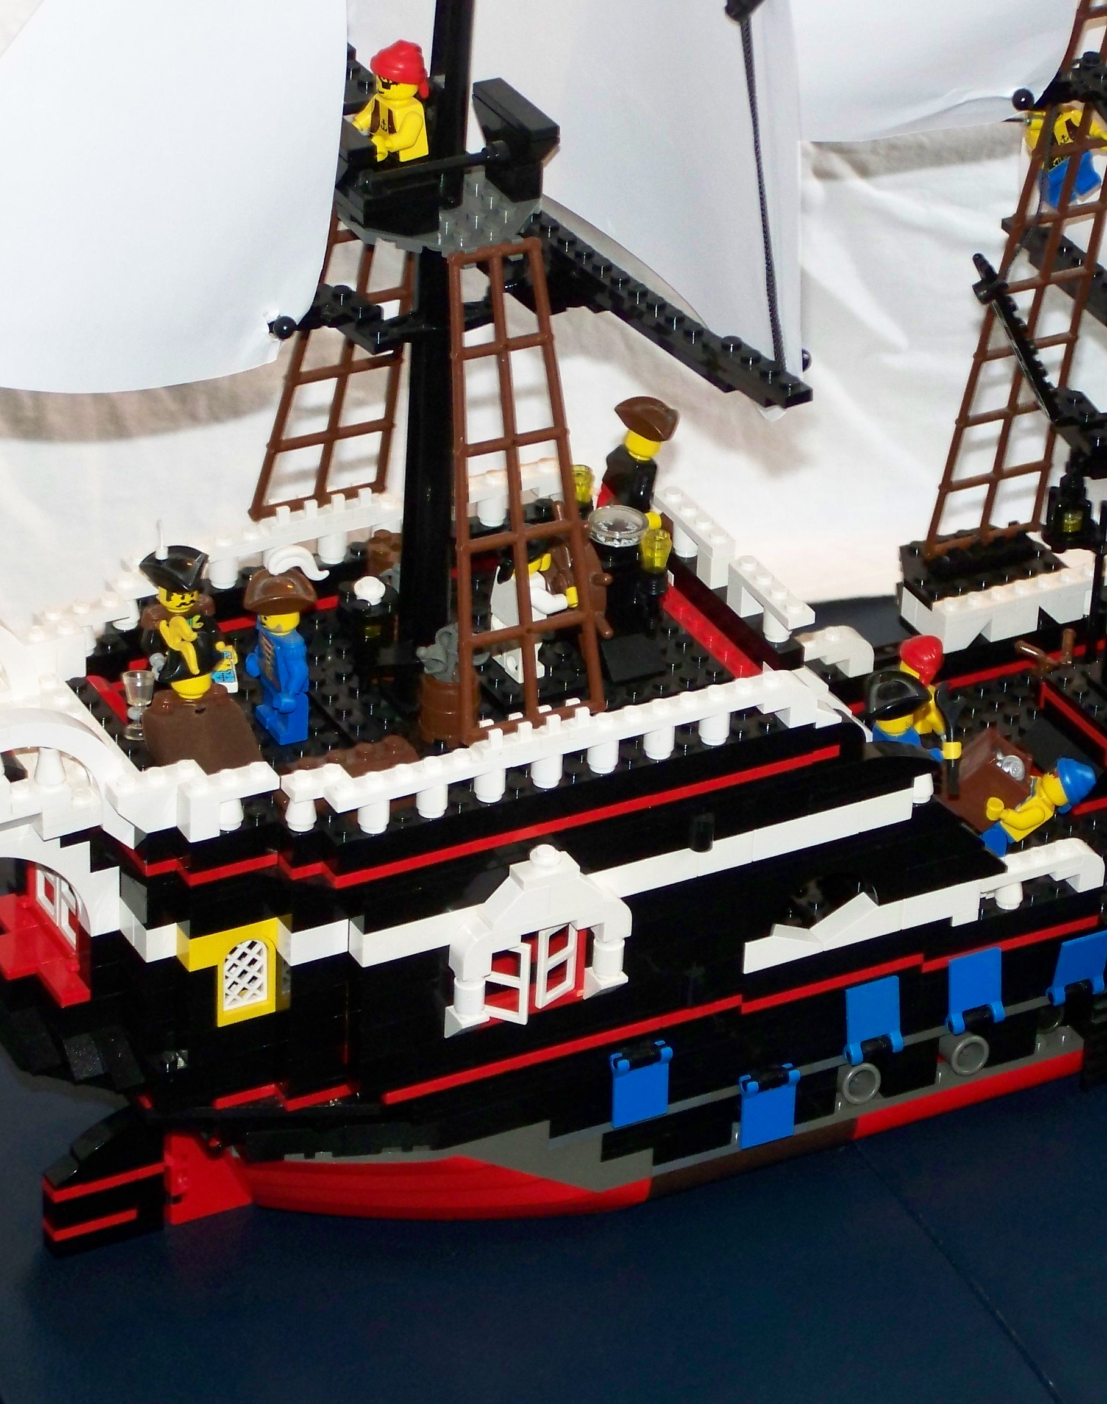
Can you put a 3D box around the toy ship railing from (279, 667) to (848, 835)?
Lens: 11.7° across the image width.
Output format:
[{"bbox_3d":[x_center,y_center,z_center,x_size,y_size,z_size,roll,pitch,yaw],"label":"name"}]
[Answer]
[{"bbox_3d":[0.004,0.010,1.354,0.152,0.017,0.016,-14,35,-25],"label":"toy ship railing"}]

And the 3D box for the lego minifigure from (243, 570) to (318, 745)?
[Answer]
[{"bbox_3d":[-0.070,-0.013,1.374,0.020,0.045,0.024,-14,35,-25],"label":"lego minifigure"}]

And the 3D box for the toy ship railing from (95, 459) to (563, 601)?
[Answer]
[{"bbox_3d":[-0.057,-0.042,1.433,0.138,0.016,0.016,-14,35,-25],"label":"toy ship railing"}]

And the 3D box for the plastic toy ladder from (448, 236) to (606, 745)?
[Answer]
[{"bbox_3d":[-0.009,-0.051,1.321,0.041,0.124,0.004,-14,21,-25],"label":"plastic toy ladder"}]

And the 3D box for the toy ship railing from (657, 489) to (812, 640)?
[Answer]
[{"bbox_3d":[0.048,-0.035,1.429,0.008,0.015,0.072,-14,35,-25],"label":"toy ship railing"}]

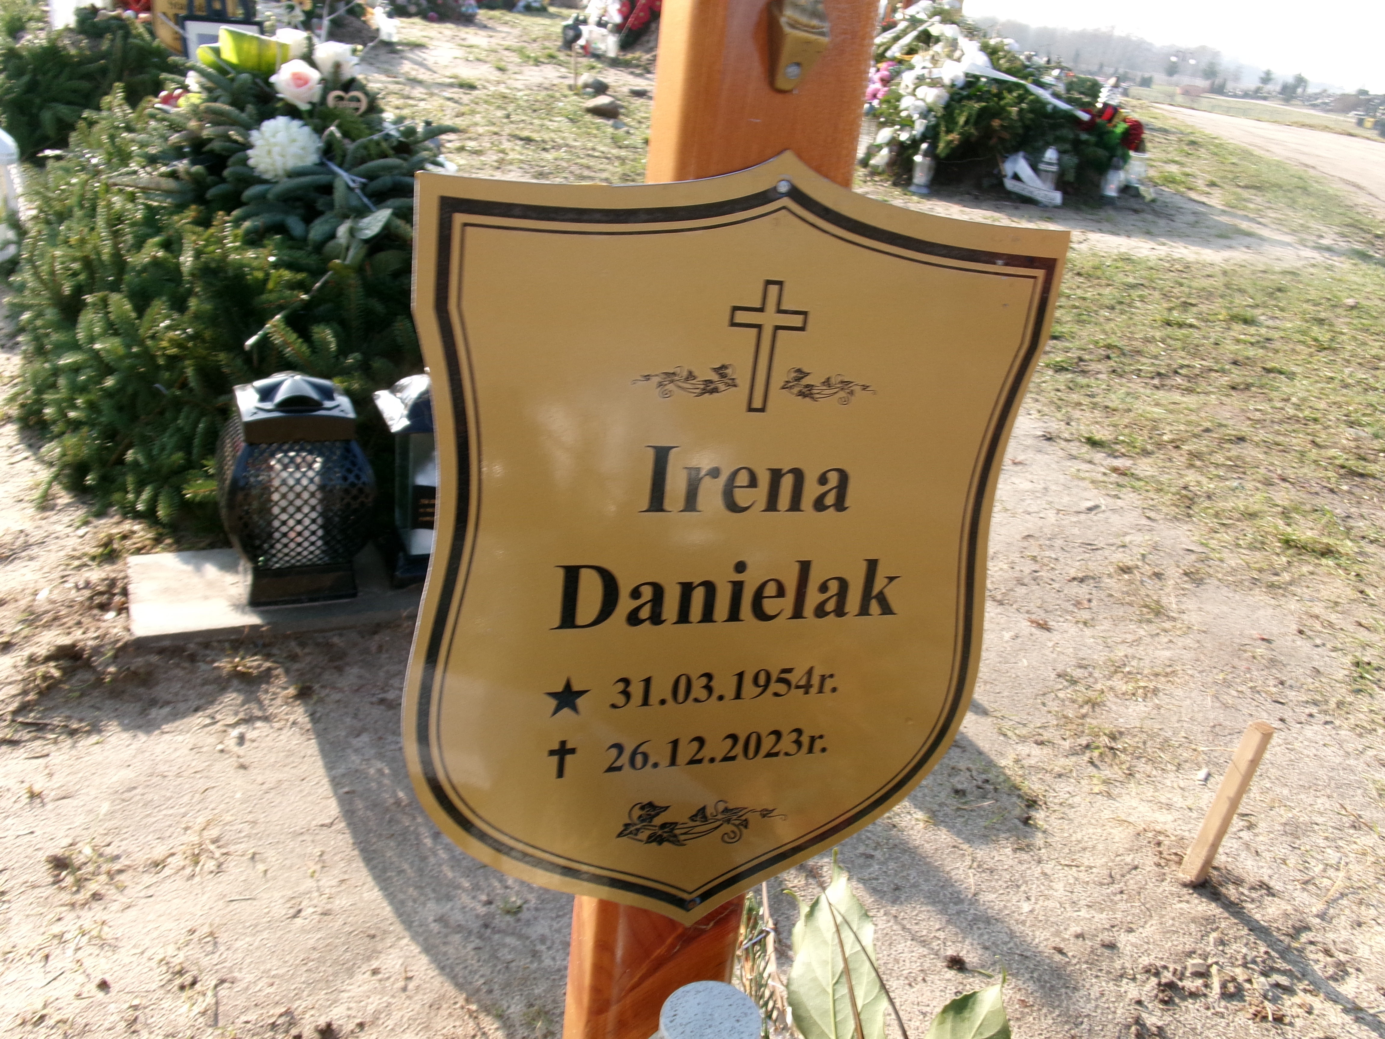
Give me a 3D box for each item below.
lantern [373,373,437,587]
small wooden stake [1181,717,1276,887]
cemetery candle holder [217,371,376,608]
[{"bbox_3d":[-0.403,-0.084,1.761,0.165,0.325,0.165,-5,27,-26],"label":"lantern"},{"bbox_3d":[0.623,0.333,1.306,0.025,0.222,0.019,-5,28,-33],"label":"small wooden stake"},{"bbox_3d":[-0.586,-0.059,1.655,0.195,0.325,0.195,-5,27,-26],"label":"cemetery candle holder"}]

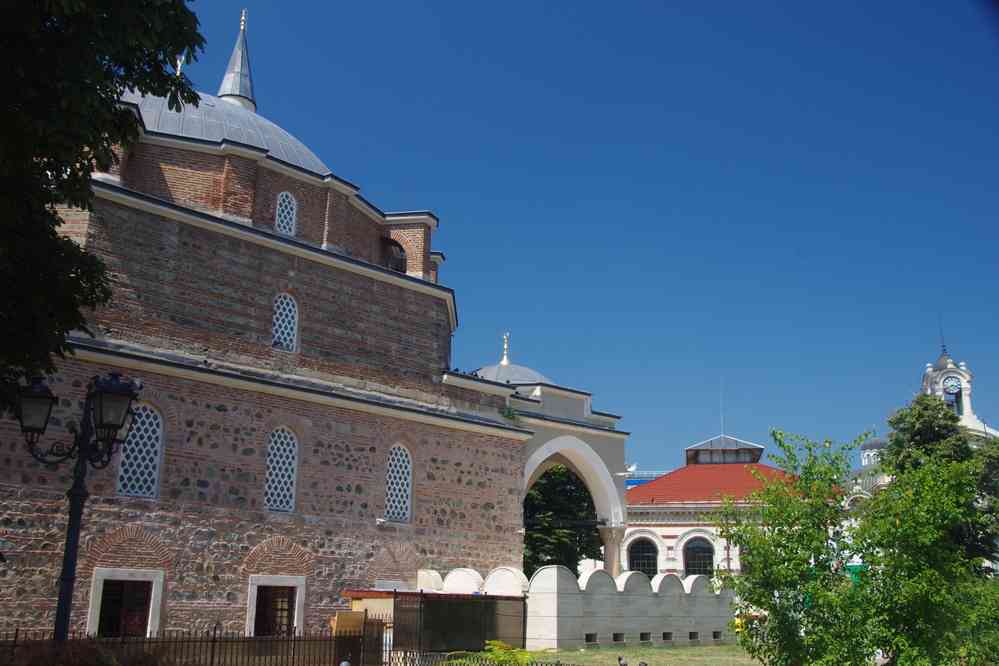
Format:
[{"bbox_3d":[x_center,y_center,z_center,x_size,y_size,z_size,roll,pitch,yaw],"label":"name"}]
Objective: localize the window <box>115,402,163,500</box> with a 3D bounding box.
[{"bbox_3d":[-9.246,3.017,26.405,1.100,2.390,0.220,16,-22,-43],"label":"window"}]

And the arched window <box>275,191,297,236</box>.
[{"bbox_3d":[-6.669,-3.717,32.039,0.700,1.480,0.220,16,-22,-43],"label":"arched window"}]

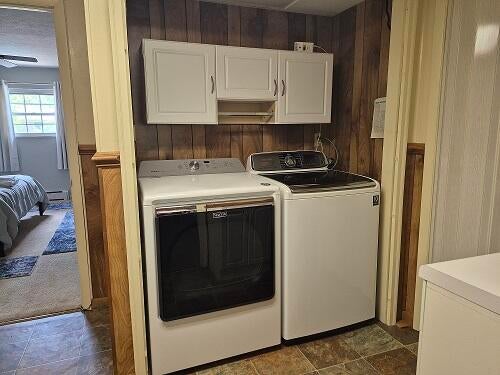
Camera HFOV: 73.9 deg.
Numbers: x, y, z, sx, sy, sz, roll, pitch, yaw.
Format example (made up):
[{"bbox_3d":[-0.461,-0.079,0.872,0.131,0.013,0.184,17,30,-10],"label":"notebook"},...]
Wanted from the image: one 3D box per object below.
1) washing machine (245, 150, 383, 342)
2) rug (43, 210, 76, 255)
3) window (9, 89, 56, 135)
[{"bbox_3d":[0.403,0.333,2.399,0.690,1.132,0.720,-4,10,-20],"label":"washing machine"},{"bbox_3d":[-2.421,0.550,4.777,0.600,0.012,2.255,-4,10,-22],"label":"rug"},{"bbox_3d":[-3.913,-1.347,6.026,0.745,0.825,0.100,-4,10,-20],"label":"window"}]

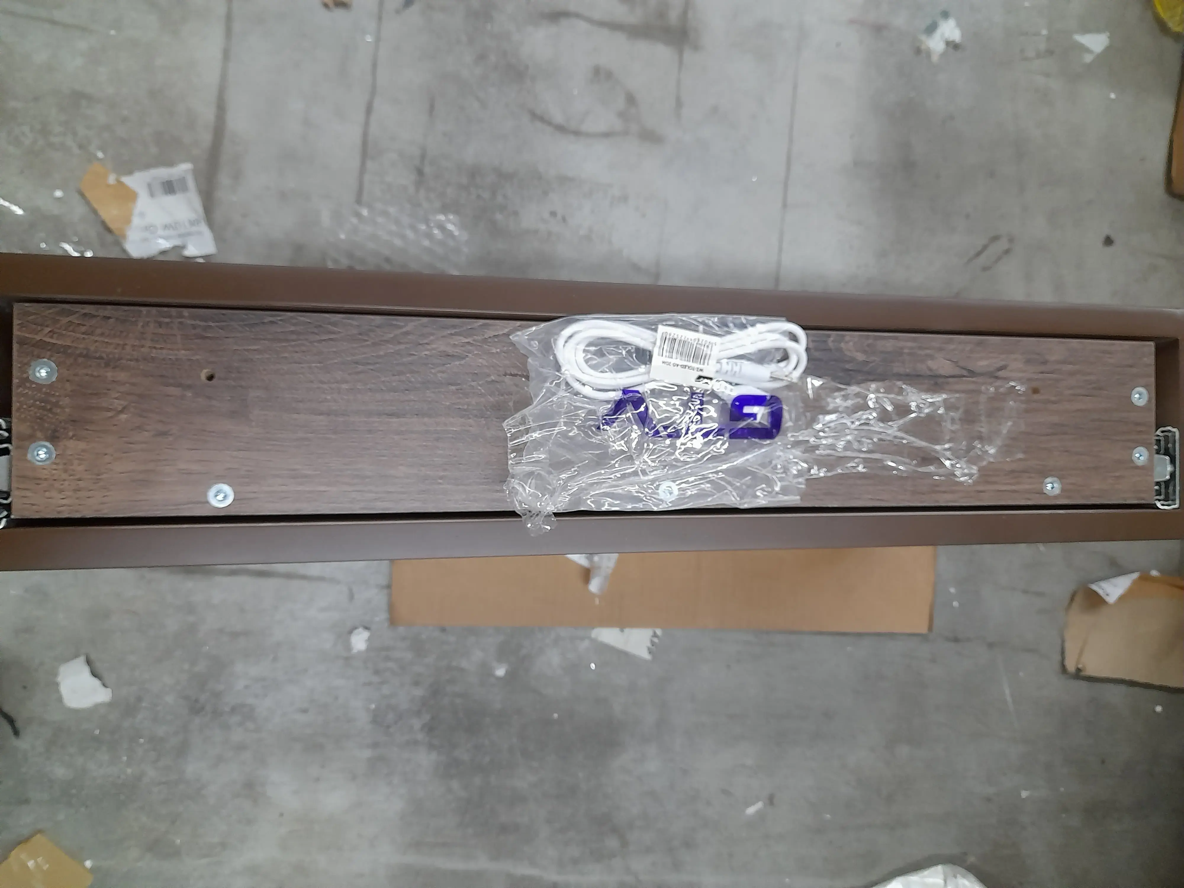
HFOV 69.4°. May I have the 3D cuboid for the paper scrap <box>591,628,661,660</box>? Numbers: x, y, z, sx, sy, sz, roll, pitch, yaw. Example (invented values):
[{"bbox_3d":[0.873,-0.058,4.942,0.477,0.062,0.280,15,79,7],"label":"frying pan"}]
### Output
[{"bbox_3d":[0.033,0.162,0.754,0.060,0.005,0.038,24,85,-11],"label":"paper scrap"}]

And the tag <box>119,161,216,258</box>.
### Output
[{"bbox_3d":[-0.340,-0.180,0.675,0.067,0.010,0.075,-15,93,-11],"label":"tag"}]

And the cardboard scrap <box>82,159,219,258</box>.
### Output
[{"bbox_3d":[-0.348,-0.184,0.671,0.095,0.014,0.077,-6,91,-12],"label":"cardboard scrap"}]

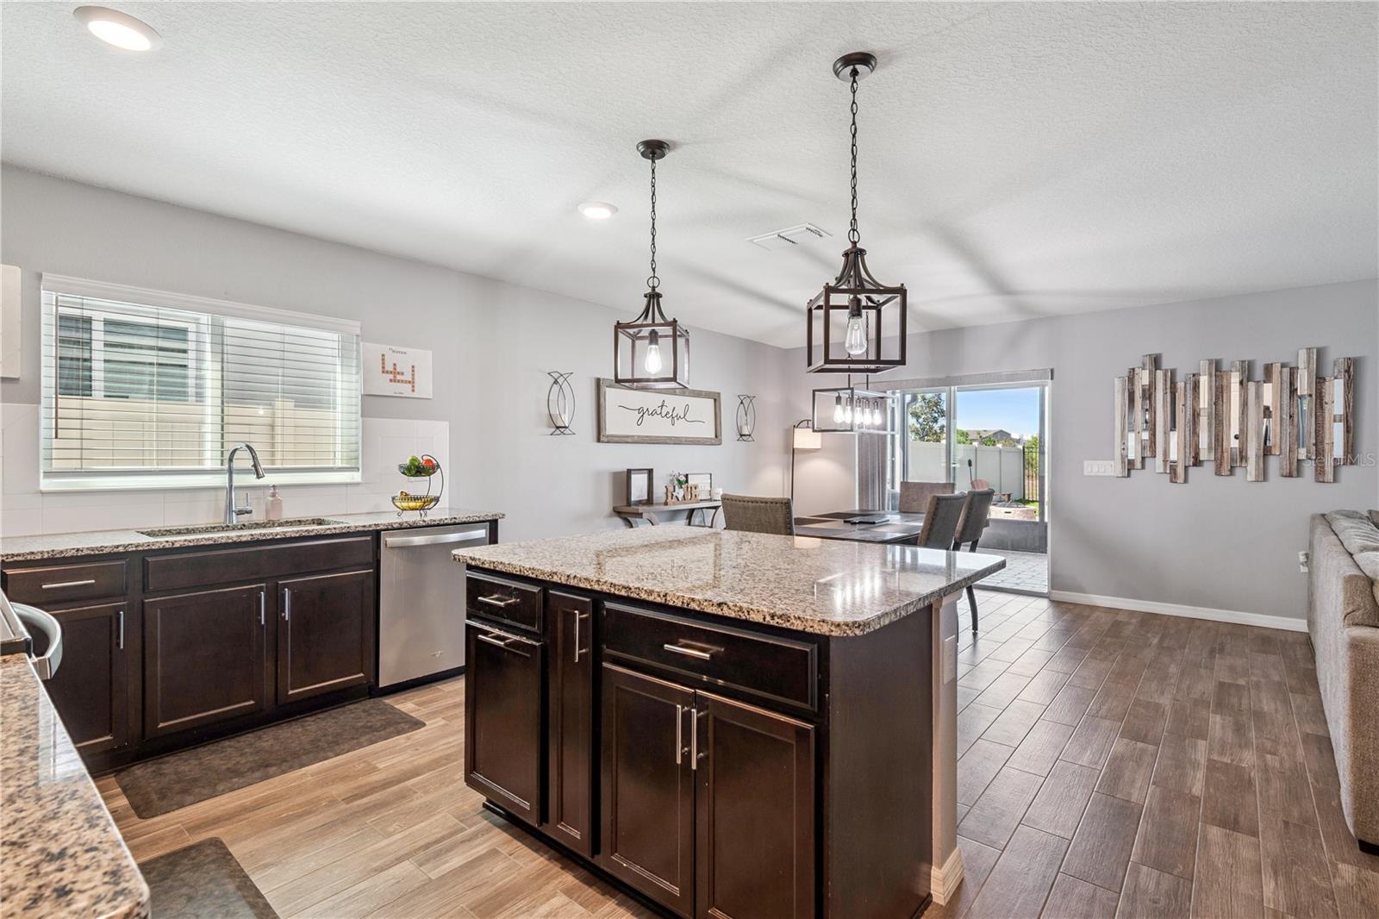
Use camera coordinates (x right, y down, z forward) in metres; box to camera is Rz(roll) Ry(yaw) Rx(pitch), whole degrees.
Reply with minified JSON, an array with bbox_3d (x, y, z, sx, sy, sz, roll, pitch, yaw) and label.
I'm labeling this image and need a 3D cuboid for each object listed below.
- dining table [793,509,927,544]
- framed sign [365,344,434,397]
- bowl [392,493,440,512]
[{"bbox_3d":[1.255,0.821,4.575,1.000,0.760,1.810,0,0,40],"label":"dining table"},{"bbox_3d":[-1.730,-0.519,3.870,0.025,0.291,0.419,0,0,40],"label":"framed sign"},{"bbox_3d":[-1.513,0.233,3.615,0.250,0.095,0.250,0,0,0],"label":"bowl"}]

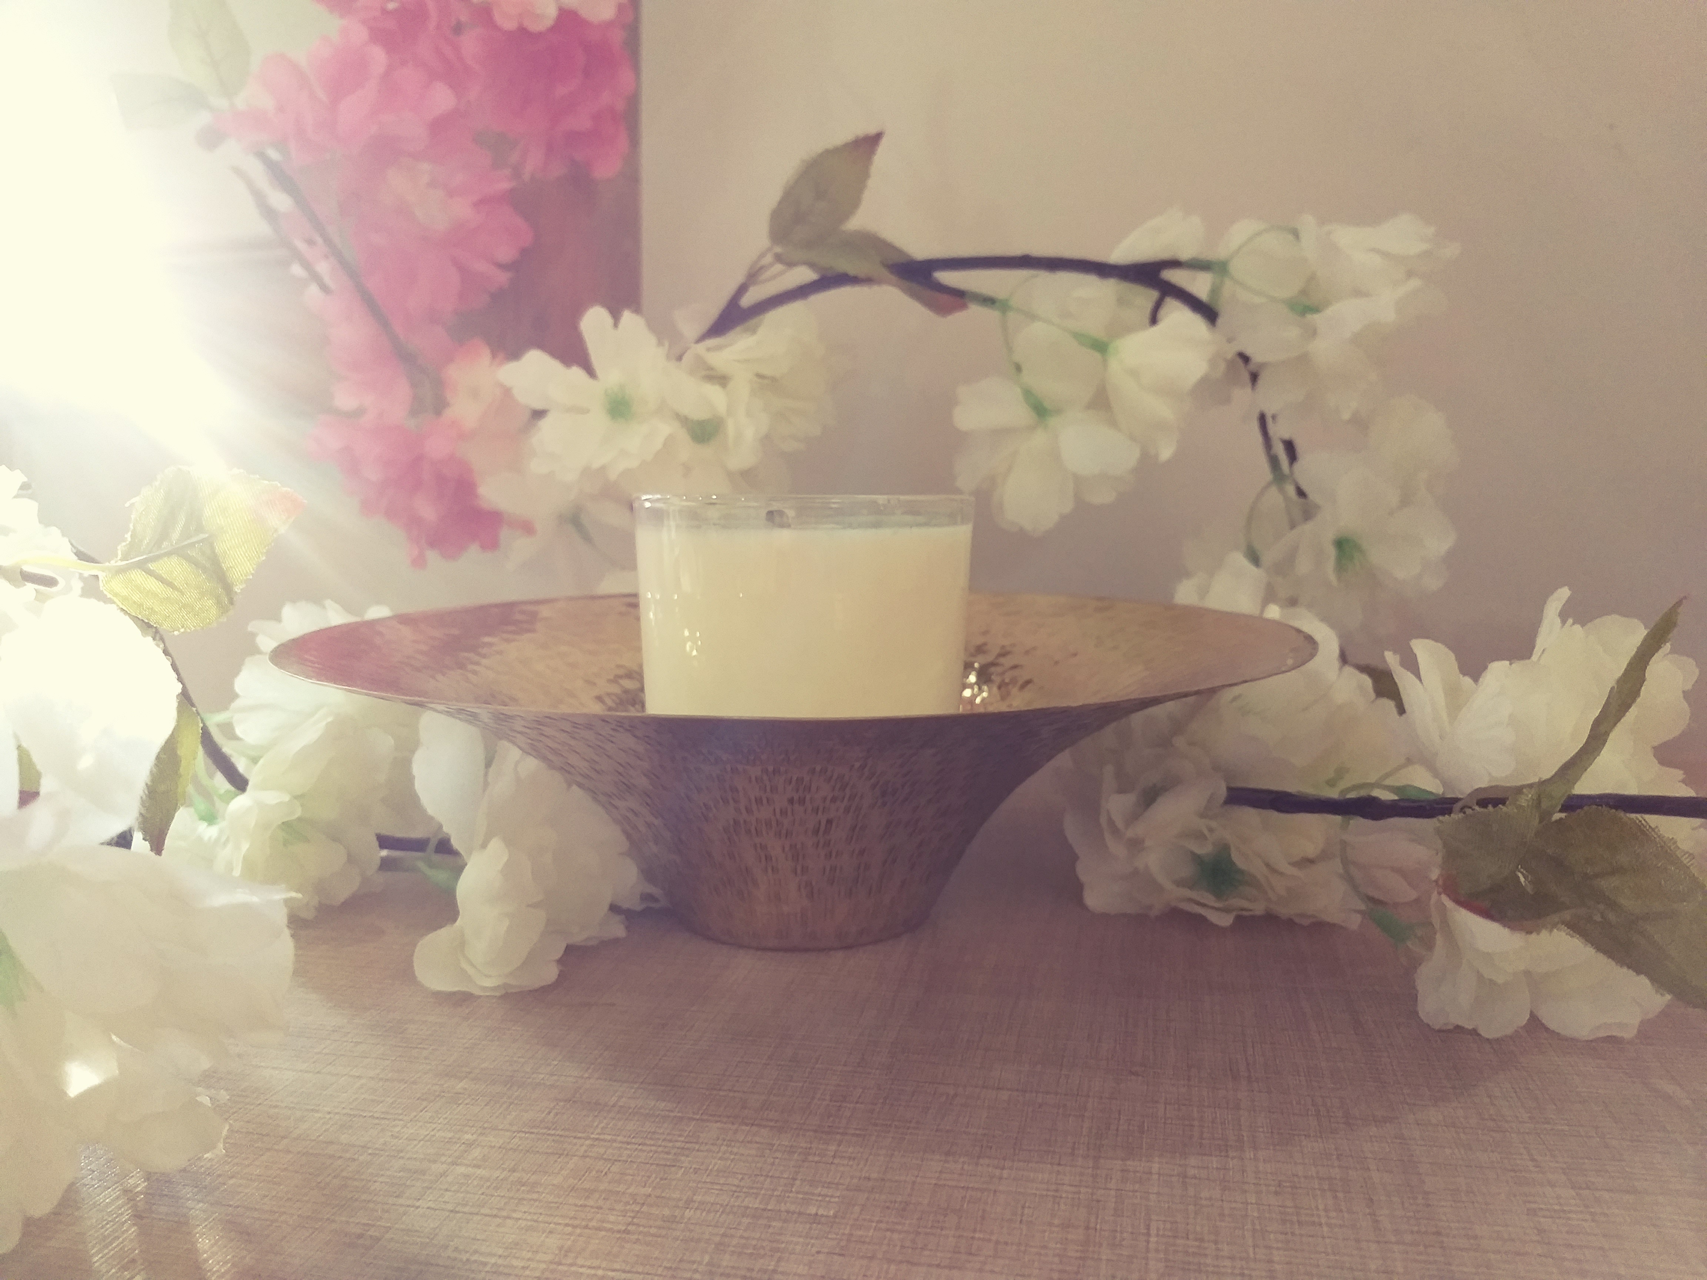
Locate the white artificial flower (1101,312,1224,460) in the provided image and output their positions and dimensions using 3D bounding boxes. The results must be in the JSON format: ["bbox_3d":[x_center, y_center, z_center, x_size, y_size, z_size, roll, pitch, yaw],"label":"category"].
[{"bbox_3d":[0.089,-0.074,0.370,0.036,0.042,0.033,5,9,37],"label":"white artificial flower"}]

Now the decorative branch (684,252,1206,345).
[{"bbox_3d":[0.030,-0.100,0.375,0.150,0.024,0.030,0,7,0],"label":"decorative branch"}]

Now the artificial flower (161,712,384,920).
[{"bbox_3d":[-0.146,0.044,0.325,0.054,0.049,0.045,1,7,6],"label":"artificial flower"}]

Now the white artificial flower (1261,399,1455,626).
[{"bbox_3d":[0.158,-0.039,0.400,0.059,0.069,0.045,1,7,6],"label":"white artificial flower"}]

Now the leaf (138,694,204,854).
[{"bbox_3d":[-0.149,0.029,0.280,0.011,0.033,0.013,12,6,-16],"label":"leaf"}]

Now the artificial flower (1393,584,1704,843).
[{"bbox_3d":[0.159,0.018,0.295,0.066,0.053,0.052,1,7,6],"label":"artificial flower"}]

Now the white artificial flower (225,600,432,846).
[{"bbox_3d":[-0.141,0.022,0.345,0.048,0.060,0.053,6,9,44],"label":"white artificial flower"}]

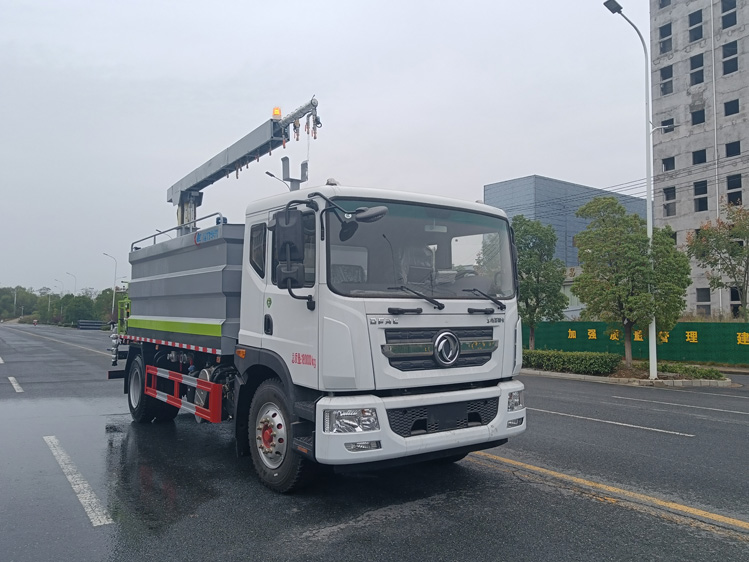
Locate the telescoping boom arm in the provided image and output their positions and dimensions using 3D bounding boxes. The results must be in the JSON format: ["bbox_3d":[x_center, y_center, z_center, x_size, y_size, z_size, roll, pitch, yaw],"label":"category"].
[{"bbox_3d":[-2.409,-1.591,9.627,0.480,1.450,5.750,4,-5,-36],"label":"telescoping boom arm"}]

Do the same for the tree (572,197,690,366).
[{"bbox_3d":[8.137,0.016,18.500,3.500,5.400,3.500,3,-5,-34],"label":"tree"}]

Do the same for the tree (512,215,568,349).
[{"bbox_3d":[5.908,0.206,21.850,2.600,5.350,2.600,3,-5,-34],"label":"tree"}]

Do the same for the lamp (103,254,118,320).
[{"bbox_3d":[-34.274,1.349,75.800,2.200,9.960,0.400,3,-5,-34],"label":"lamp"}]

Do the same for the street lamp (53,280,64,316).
[{"bbox_3d":[-66.934,4.498,124.000,2.200,9.630,0.400,3,-5,-34],"label":"street lamp"}]

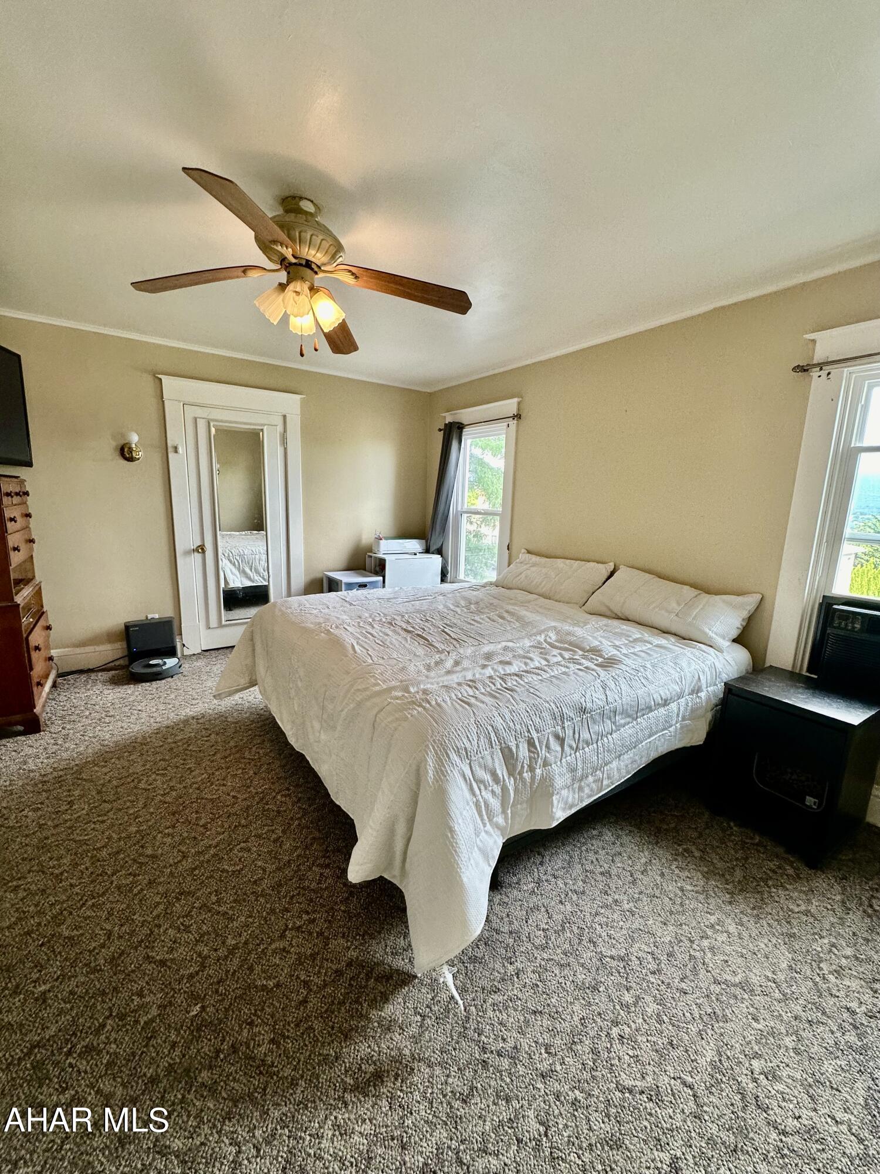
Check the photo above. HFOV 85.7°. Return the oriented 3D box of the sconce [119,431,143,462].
[{"bbox_3d":[-2.311,-1.050,3.557,0.135,0.220,0.110,-6,13,-34],"label":"sconce"}]

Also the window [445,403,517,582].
[{"bbox_3d":[0.336,-0.803,4.495,0.120,1.680,1.050,-6,13,-34],"label":"window"}]

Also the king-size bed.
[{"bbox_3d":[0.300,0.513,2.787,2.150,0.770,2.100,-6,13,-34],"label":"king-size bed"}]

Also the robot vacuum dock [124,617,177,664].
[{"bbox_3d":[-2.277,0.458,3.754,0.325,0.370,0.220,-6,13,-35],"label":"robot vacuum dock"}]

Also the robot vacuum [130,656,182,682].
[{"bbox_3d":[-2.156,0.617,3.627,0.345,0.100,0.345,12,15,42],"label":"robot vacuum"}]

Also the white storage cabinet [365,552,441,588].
[{"bbox_3d":[-0.383,0.073,4.890,0.575,0.800,0.460,-4,12,-30],"label":"white storage cabinet"}]

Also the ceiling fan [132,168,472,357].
[{"bbox_3d":[-0.524,-1.177,1.825,1.280,0.520,1.280,2,11,1],"label":"ceiling fan"}]

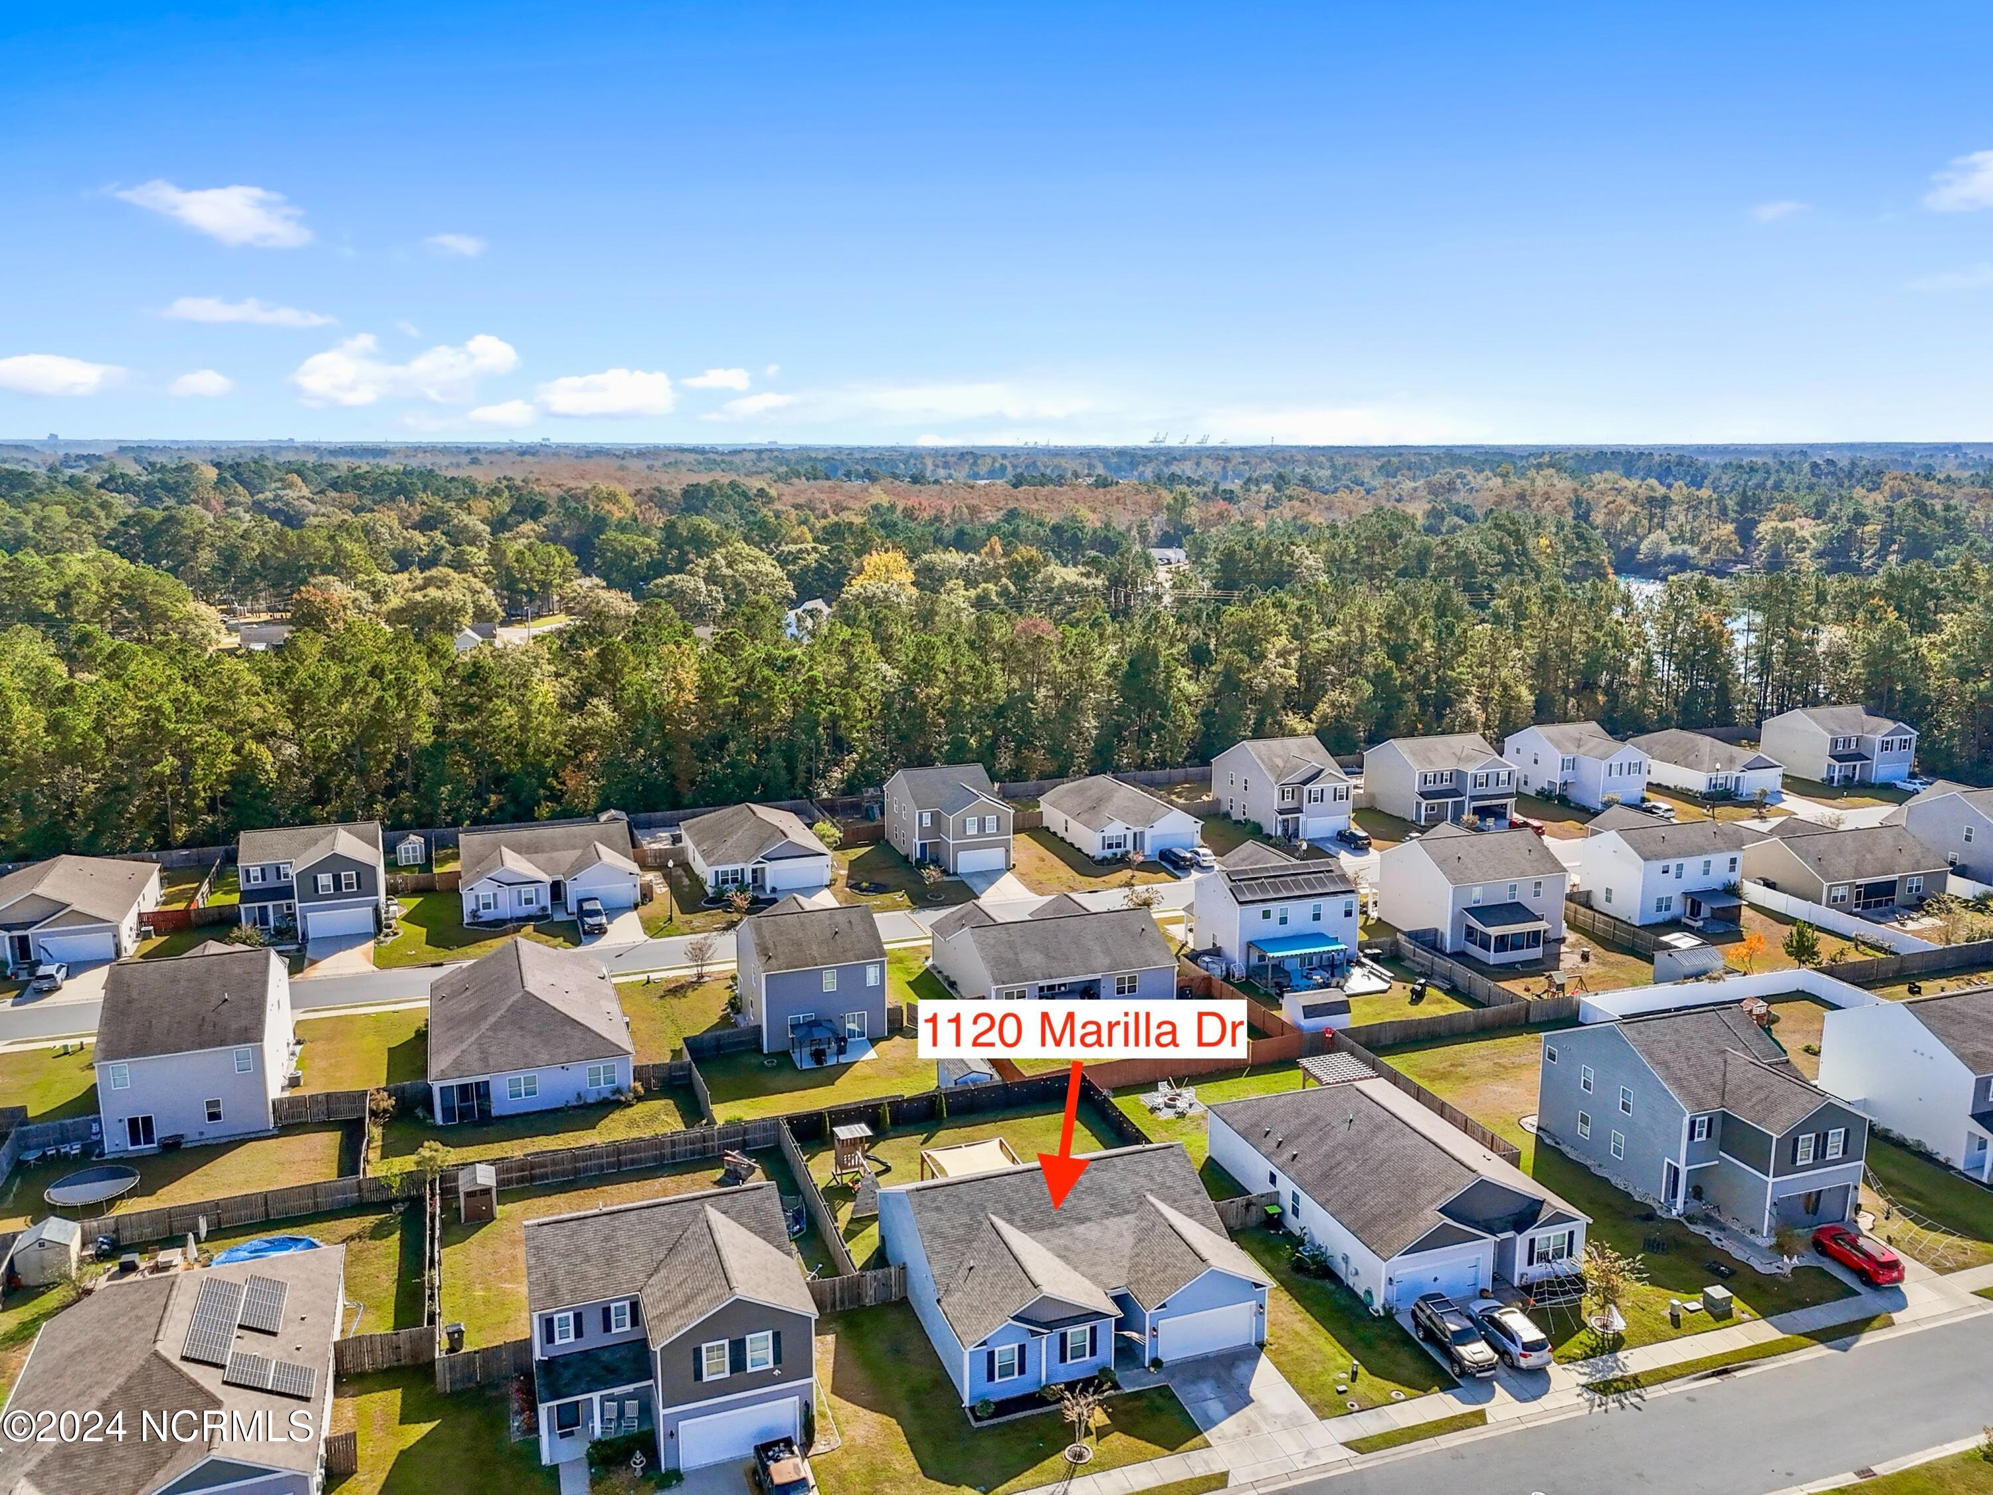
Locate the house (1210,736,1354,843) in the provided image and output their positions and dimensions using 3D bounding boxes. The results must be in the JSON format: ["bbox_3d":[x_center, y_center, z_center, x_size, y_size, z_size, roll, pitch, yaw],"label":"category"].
[{"bbox_3d":[32.130,3.880,156.020,9.500,9.300,14.300,-5,13,-22],"label":"house"}]

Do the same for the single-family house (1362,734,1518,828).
[{"bbox_3d":[51.670,3.150,161.430,12.300,8.400,12.100,-5,13,-21],"label":"single-family house"}]

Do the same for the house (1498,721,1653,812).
[{"bbox_3d":[70.460,1.570,168.470,9.900,8.450,14.100,-5,13,-21],"label":"house"}]

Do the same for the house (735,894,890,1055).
[{"bbox_3d":[-14.145,15.734,103.069,8.910,8.350,12.600,-5,13,-20],"label":"house"}]

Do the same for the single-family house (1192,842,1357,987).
[{"bbox_3d":[22.725,13.057,116.758,11.270,7.750,11.500,-4,13,-20],"label":"single-family house"}]

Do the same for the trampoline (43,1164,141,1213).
[{"bbox_3d":[-49.717,24.528,76.163,4.300,0.950,4.300,-4,13,-20],"label":"trampoline"}]

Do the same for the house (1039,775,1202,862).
[{"bbox_3d":[13.351,6.855,149.416,12.220,5.600,15.000,-5,13,-20],"label":"house"}]

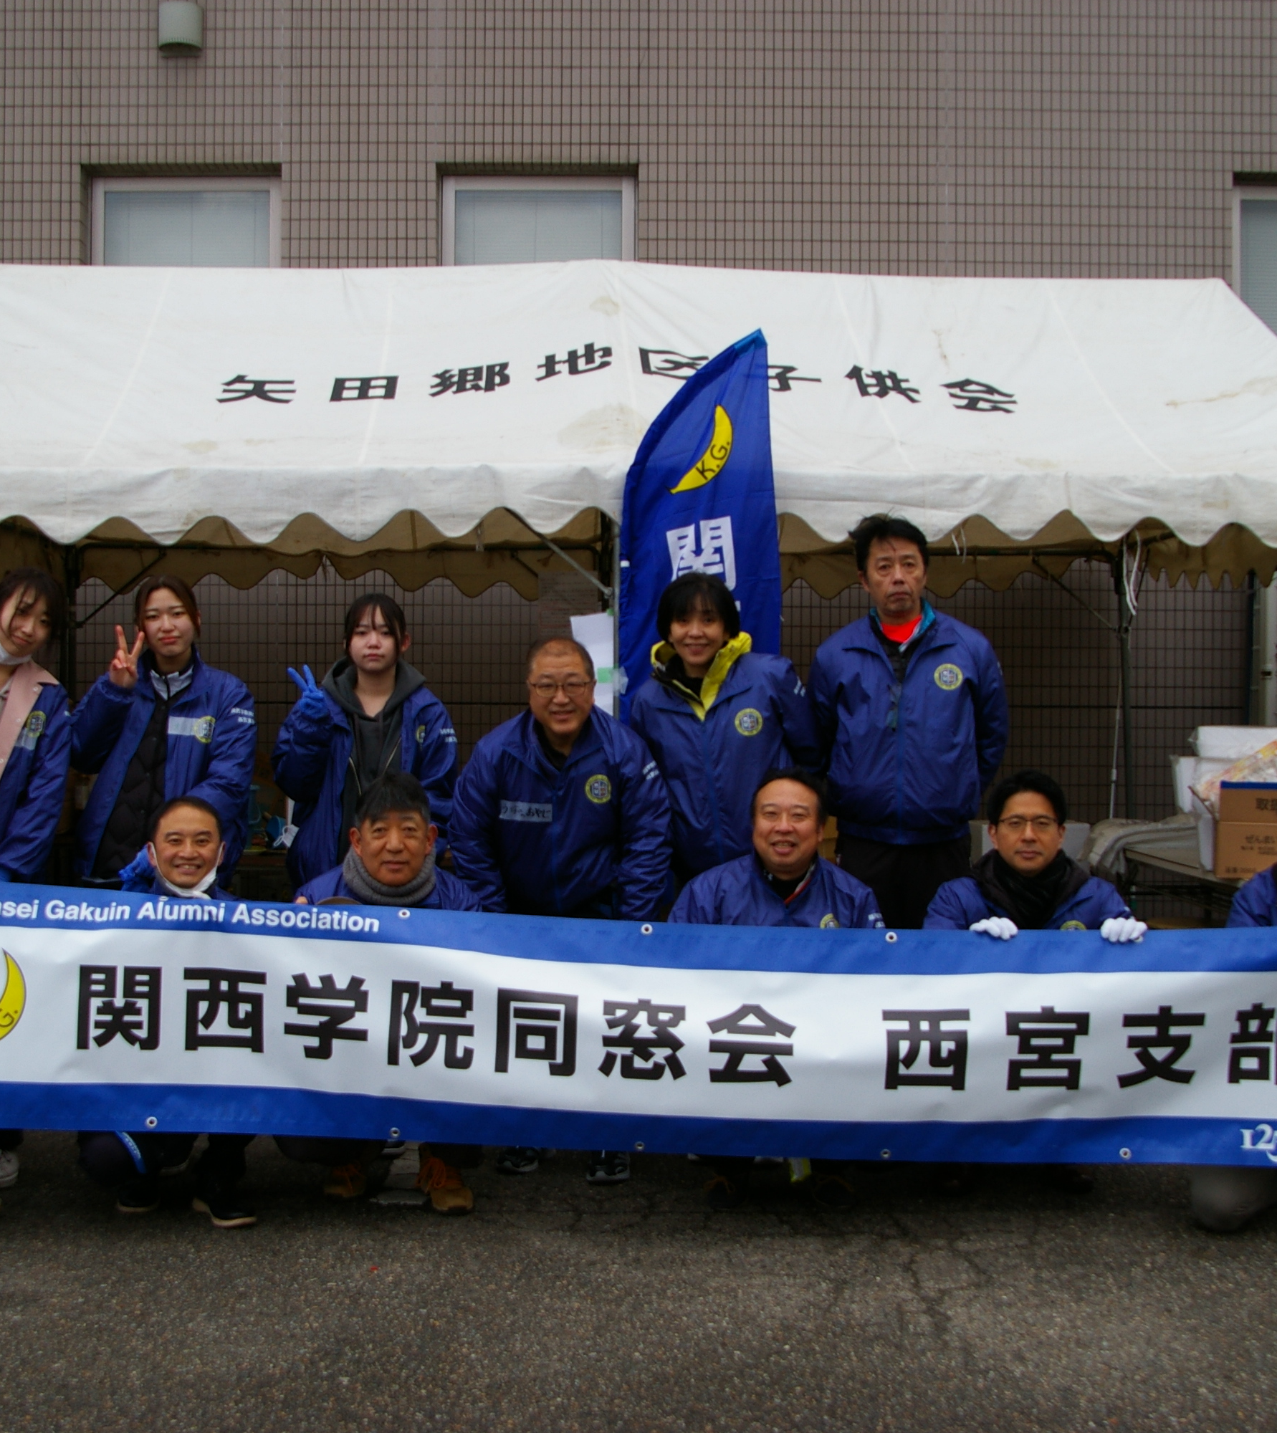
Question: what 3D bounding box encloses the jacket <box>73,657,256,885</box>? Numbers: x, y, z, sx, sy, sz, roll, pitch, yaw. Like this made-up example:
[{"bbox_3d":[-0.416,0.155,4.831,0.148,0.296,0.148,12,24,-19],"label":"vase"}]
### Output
[{"bbox_3d":[-1.280,0.152,5.330,0.500,0.660,0.370,0,0,-6],"label":"jacket"}]

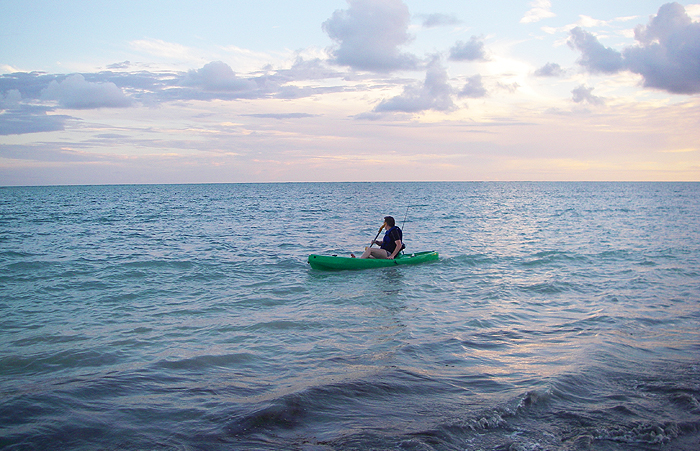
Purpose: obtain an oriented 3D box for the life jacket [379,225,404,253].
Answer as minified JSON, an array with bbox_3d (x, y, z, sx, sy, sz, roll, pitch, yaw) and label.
[{"bbox_3d":[0.852,0.289,15.654,0.310,0.530,0.450,10,0,-16],"label":"life jacket"}]

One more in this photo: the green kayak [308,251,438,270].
[{"bbox_3d":[0.504,0.712,15.500,2.830,0.350,0.740,-2,3,-22],"label":"green kayak"}]

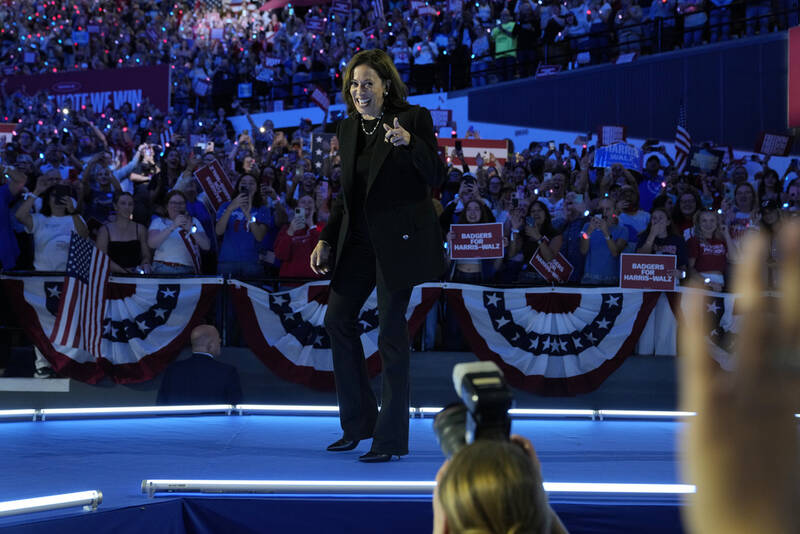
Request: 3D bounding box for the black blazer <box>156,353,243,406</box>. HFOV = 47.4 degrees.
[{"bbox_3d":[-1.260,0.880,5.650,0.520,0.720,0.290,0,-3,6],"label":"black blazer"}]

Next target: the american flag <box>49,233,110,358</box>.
[{"bbox_3d":[-2.660,0.235,7.550,0.500,1.030,0.200,1,-3,-6],"label":"american flag"}]

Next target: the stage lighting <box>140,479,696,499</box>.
[{"bbox_3d":[0.060,0.699,2.880,1.760,0.052,0.050,1,-3,0],"label":"stage lighting"}]

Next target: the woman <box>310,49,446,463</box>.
[{"bbox_3d":[-0.088,-0.055,3.760,0.520,1.670,0.420,-1,-4,30],"label":"woman"}]

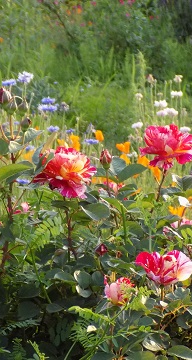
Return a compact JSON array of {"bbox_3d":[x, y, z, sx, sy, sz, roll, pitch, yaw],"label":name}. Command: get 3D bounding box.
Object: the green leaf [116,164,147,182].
[{"bbox_3d":[0.050,-0.009,2.550,0.040,0.024,0.018,0,12,0],"label":"green leaf"}]

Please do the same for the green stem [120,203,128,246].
[{"bbox_3d":[0.041,0.063,2.600,0.006,0.059,0.006,-8,6,0],"label":"green stem"}]

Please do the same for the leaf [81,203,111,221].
[{"bbox_3d":[-0.001,0.051,2.950,0.048,0.010,0.034,8,48,-4],"label":"leaf"}]

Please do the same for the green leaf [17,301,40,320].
[{"bbox_3d":[-0.096,0.185,2.600,0.035,0.008,0.028,-25,63,-14],"label":"green leaf"}]

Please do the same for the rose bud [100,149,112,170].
[{"bbox_3d":[0.017,-0.034,3.000,0.019,0.034,0.019,0,12,0],"label":"rose bud"}]

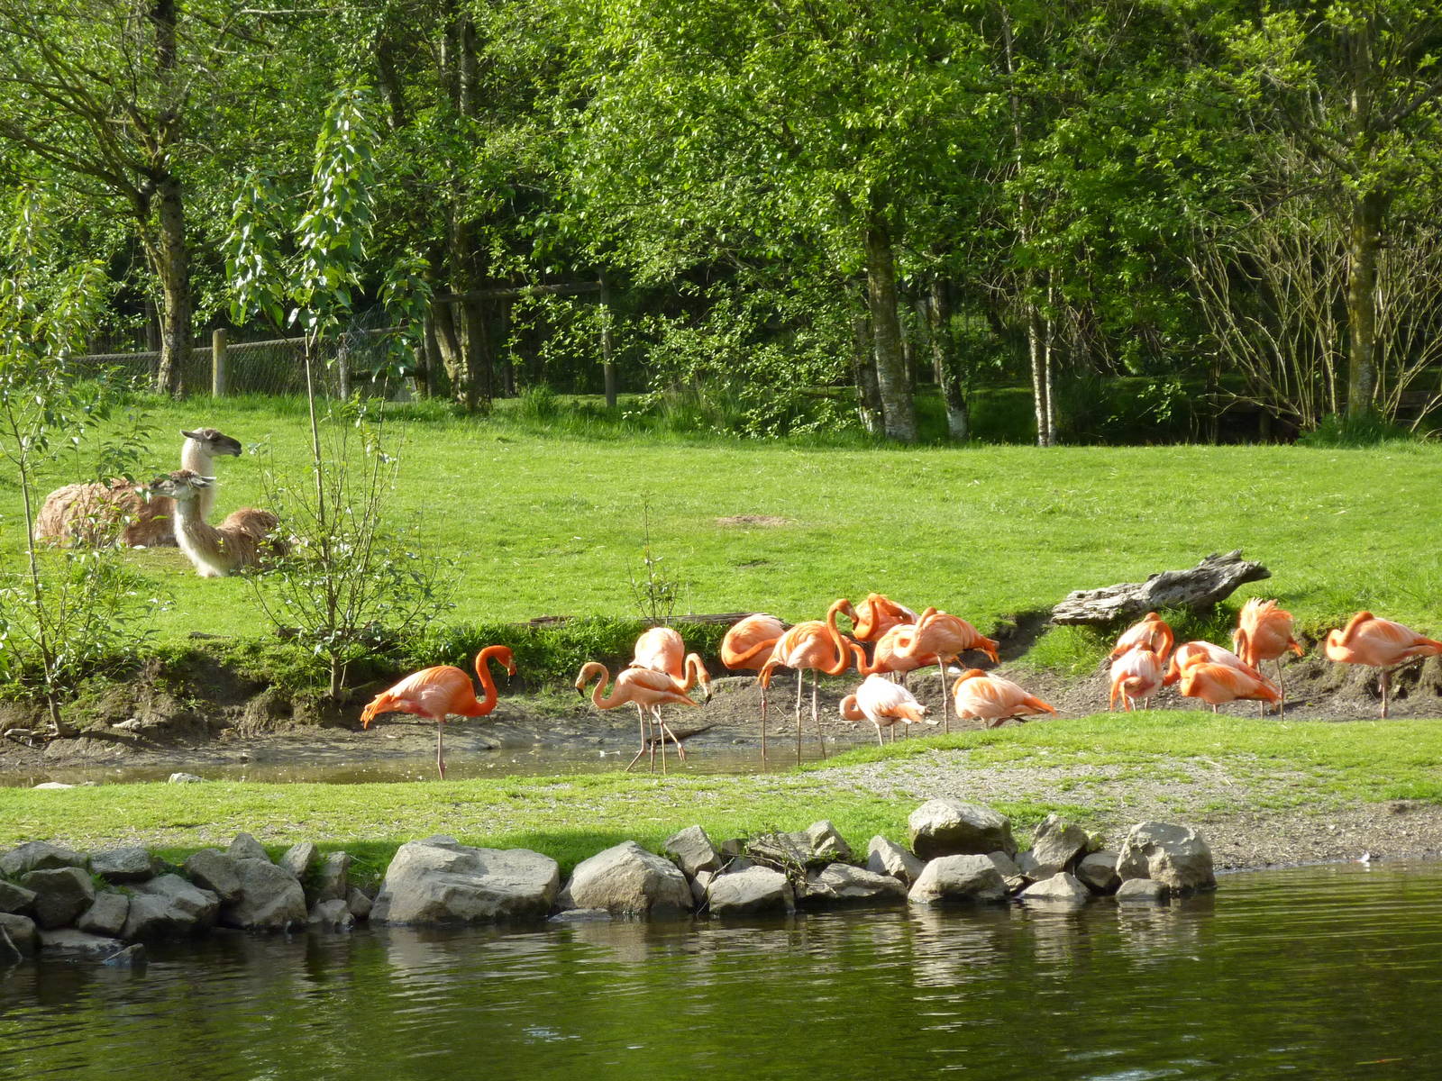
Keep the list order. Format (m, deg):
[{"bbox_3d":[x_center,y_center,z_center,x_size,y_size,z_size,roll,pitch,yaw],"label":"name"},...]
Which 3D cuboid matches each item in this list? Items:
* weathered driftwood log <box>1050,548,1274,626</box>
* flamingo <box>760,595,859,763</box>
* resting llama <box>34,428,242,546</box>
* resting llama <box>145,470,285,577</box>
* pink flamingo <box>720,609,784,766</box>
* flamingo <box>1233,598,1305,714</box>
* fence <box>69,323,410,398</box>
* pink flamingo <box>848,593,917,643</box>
[{"bbox_3d":[2.721,0.296,35.300,1.370,0.460,0.460,0,3,0],"label":"weathered driftwood log"},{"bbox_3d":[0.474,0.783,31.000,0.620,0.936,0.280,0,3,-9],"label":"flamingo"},{"bbox_3d":[-4.781,-0.439,46.800,1.650,0.961,0.550,0,3,-5],"label":"resting llama"},{"bbox_3d":[-3.789,-0.135,42.800,0.500,0.786,1.250,2,4,37],"label":"resting llama"},{"bbox_3d":[0.301,0.827,31.400,0.570,0.855,0.280,-1,3,-18],"label":"pink flamingo"},{"bbox_3d":[3.044,0.745,31.700,0.290,0.845,0.520,2,4,41],"label":"flamingo"},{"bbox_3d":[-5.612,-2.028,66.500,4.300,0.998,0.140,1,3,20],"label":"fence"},{"bbox_3d":[0.946,0.728,32.500,0.550,0.860,0.280,-3,4,-44],"label":"pink flamingo"}]

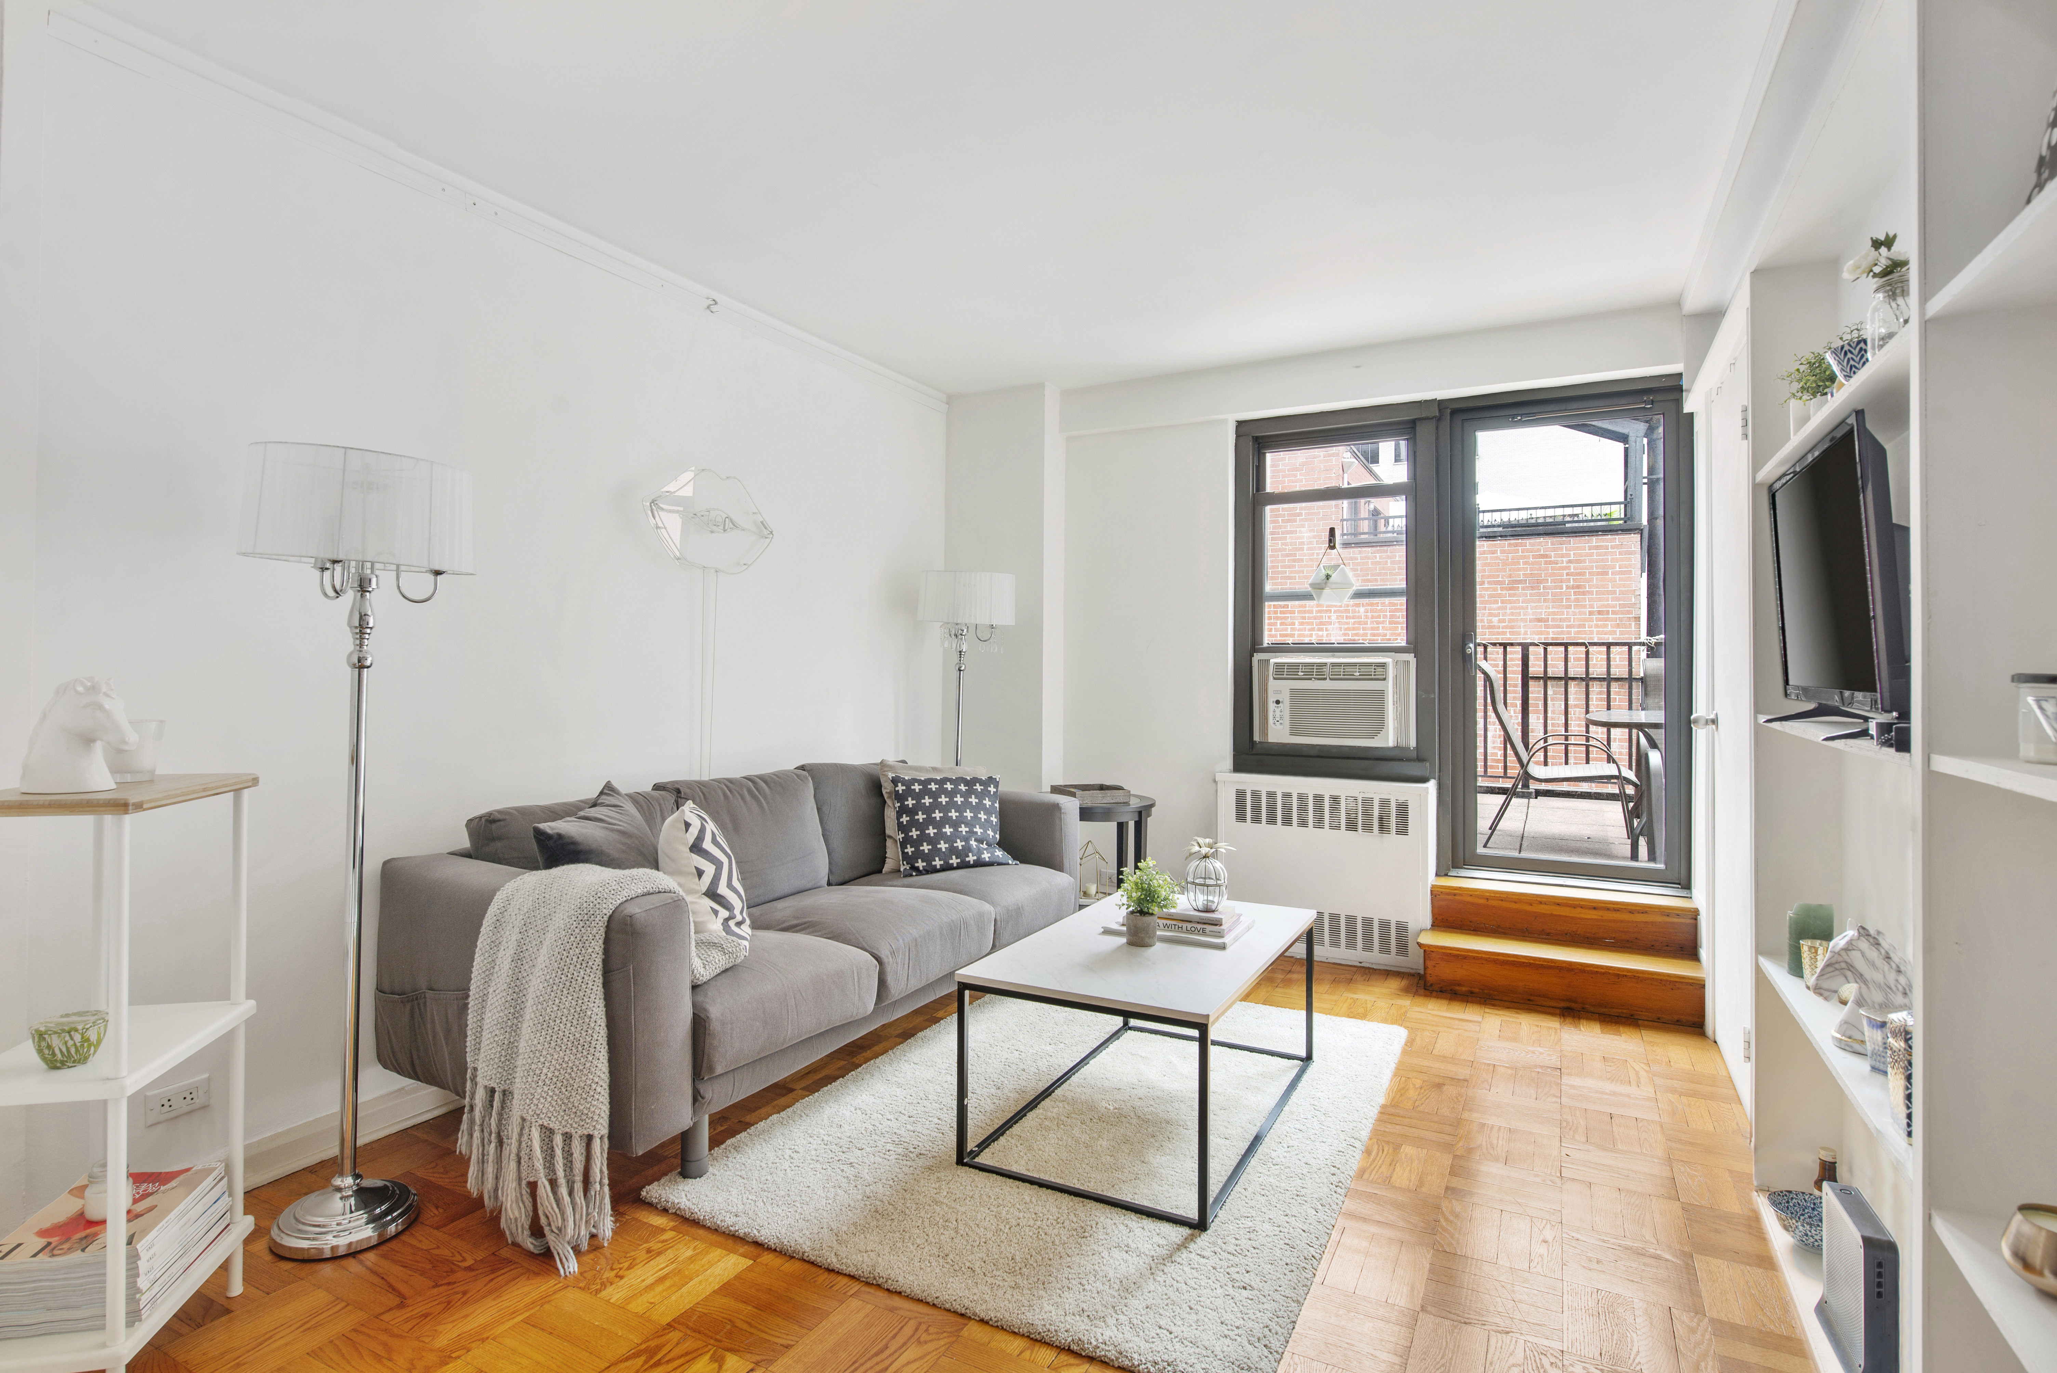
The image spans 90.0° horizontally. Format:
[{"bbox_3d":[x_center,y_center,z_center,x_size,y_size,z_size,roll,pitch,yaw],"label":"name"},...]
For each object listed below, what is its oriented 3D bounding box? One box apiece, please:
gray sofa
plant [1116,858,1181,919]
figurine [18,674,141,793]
[{"bbox_3d":[-0.713,0.718,3.370,0.874,0.846,2.265,1,1,27],"label":"gray sofa"},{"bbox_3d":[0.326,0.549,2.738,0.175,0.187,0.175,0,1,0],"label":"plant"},{"bbox_3d":[-1.540,0.078,1.667,0.142,0.182,0.090,0,1,-21],"label":"figurine"}]

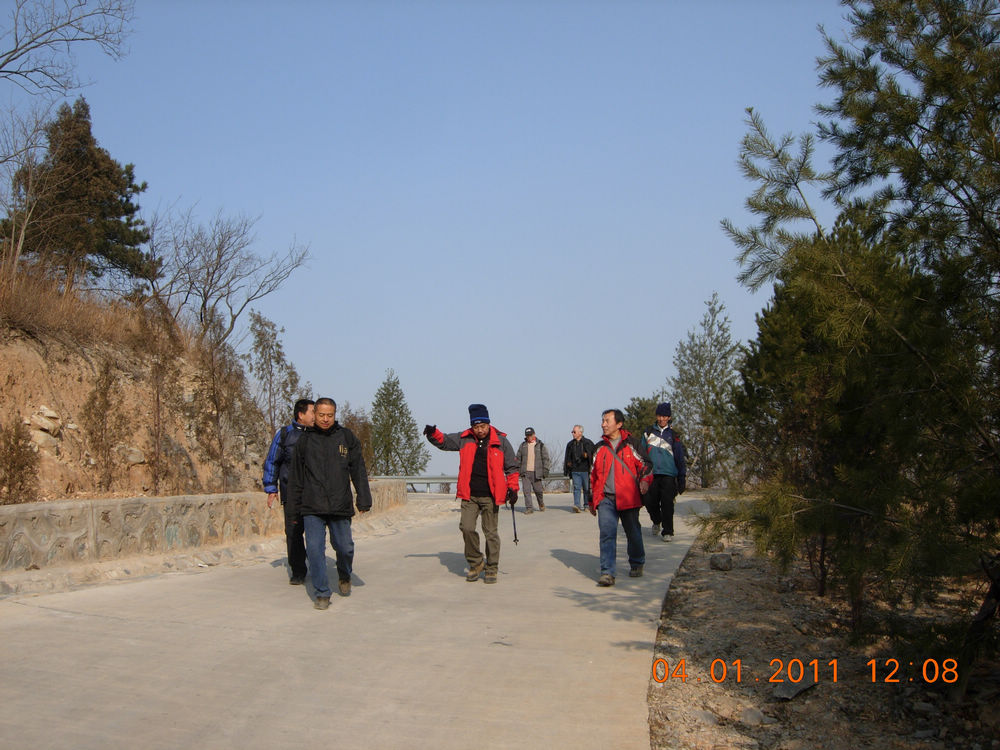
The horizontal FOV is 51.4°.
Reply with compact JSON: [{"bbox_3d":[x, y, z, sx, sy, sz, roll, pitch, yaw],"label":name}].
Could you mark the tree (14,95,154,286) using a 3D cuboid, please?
[{"bbox_3d":[-8.048,-3.452,20.000,2.810,3.810,2.600,0,-2,0],"label":"tree"}]

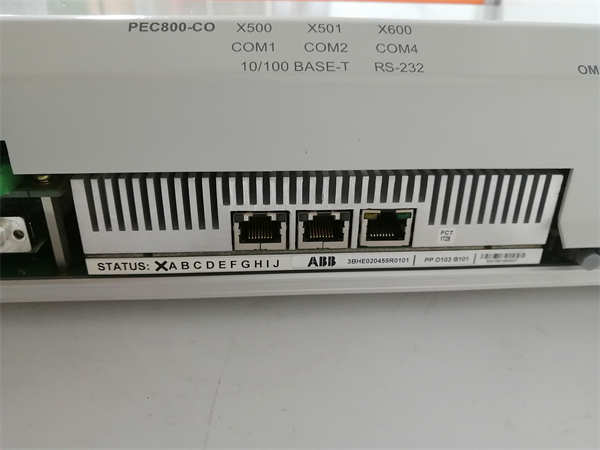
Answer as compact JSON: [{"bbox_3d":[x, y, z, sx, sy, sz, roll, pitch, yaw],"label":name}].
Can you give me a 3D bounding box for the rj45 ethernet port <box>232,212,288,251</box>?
[{"bbox_3d":[-0.013,-0.001,0.154,0.017,0.013,0.013,-1,24,-4],"label":"rj45 ethernet port"}]

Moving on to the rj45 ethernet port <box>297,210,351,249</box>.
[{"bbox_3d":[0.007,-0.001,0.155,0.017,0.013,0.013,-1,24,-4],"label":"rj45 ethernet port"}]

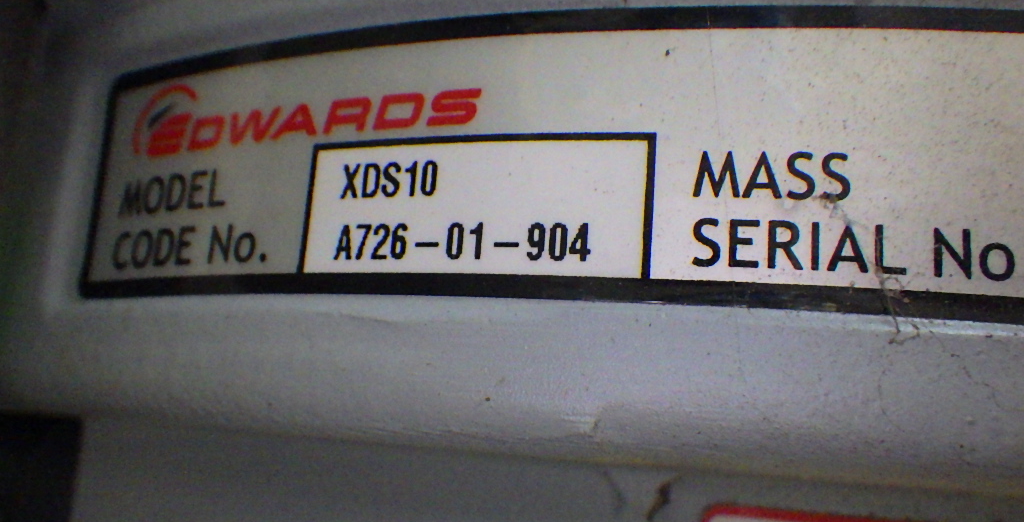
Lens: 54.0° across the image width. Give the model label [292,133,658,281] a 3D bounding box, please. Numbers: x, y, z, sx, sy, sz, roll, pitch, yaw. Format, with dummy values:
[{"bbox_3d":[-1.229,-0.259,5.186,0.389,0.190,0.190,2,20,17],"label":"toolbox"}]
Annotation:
[{"bbox_3d":[-0.003,-0.004,0.067,0.025,0.001,0.010,0,77,20],"label":"model label"}]

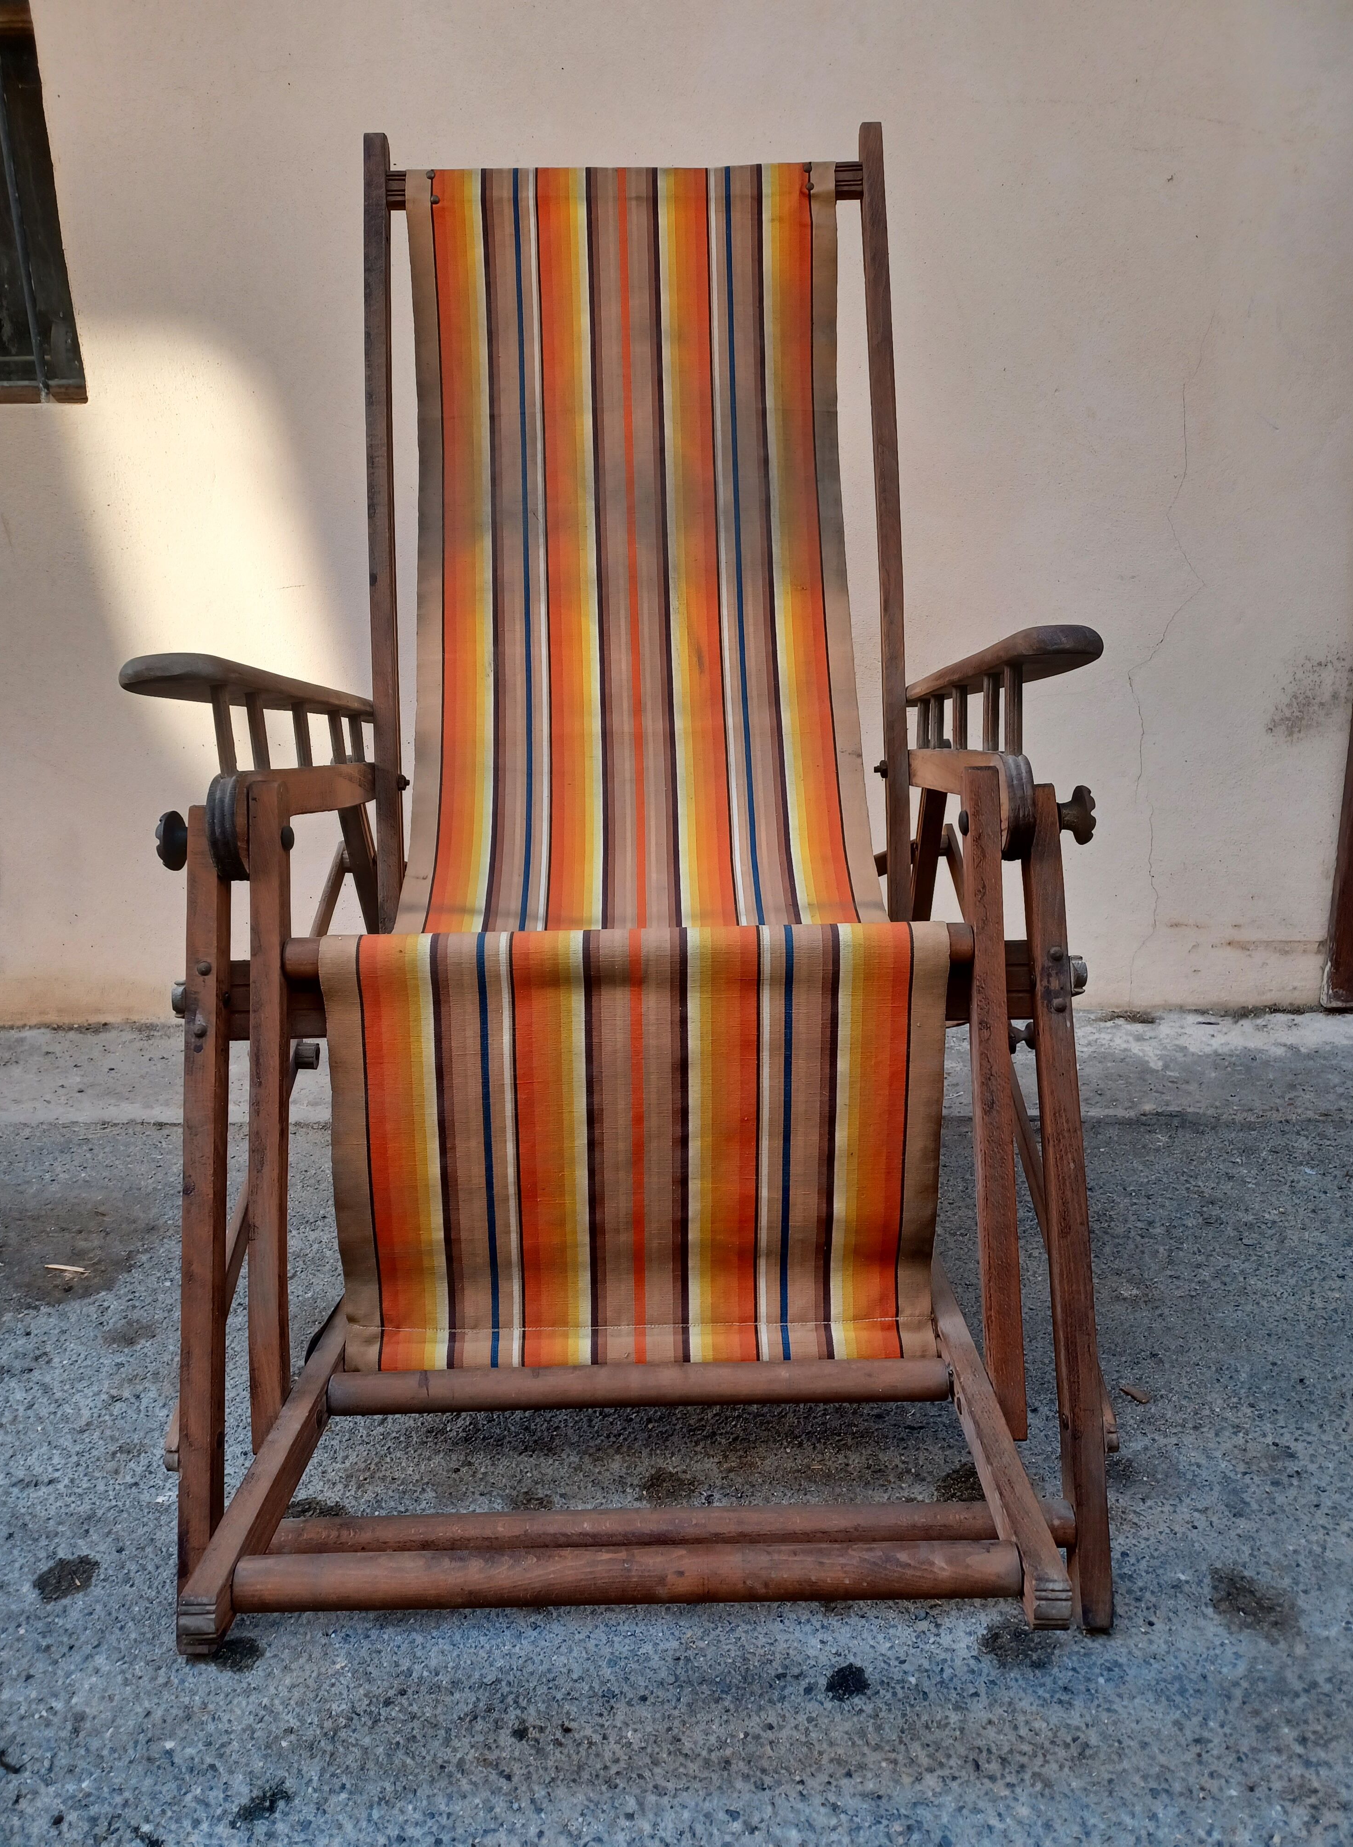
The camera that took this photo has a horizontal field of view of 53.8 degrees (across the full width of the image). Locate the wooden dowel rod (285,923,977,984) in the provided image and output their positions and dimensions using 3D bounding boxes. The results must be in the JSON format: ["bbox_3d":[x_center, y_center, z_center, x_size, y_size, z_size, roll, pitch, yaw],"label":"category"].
[{"bbox_3d":[-0.033,0.021,0.941,0.488,0.030,0.030,-1,16,0],"label":"wooden dowel rod"}]

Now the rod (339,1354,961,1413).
[{"bbox_3d":[-0.027,0.340,0.977,0.456,0.030,0.030,-1,16,0],"label":"rod"}]

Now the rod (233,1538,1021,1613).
[{"bbox_3d":[-0.028,0.379,0.773,0.458,0.032,0.032,-1,16,0],"label":"rod"}]

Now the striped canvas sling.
[{"bbox_3d":[-0.040,-0.226,1.186,0.451,0.957,0.700,-1,16,0],"label":"striped canvas sling"}]

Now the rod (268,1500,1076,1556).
[{"bbox_3d":[-0.021,0.396,0.867,0.558,0.031,0.031,-1,16,0],"label":"rod"}]

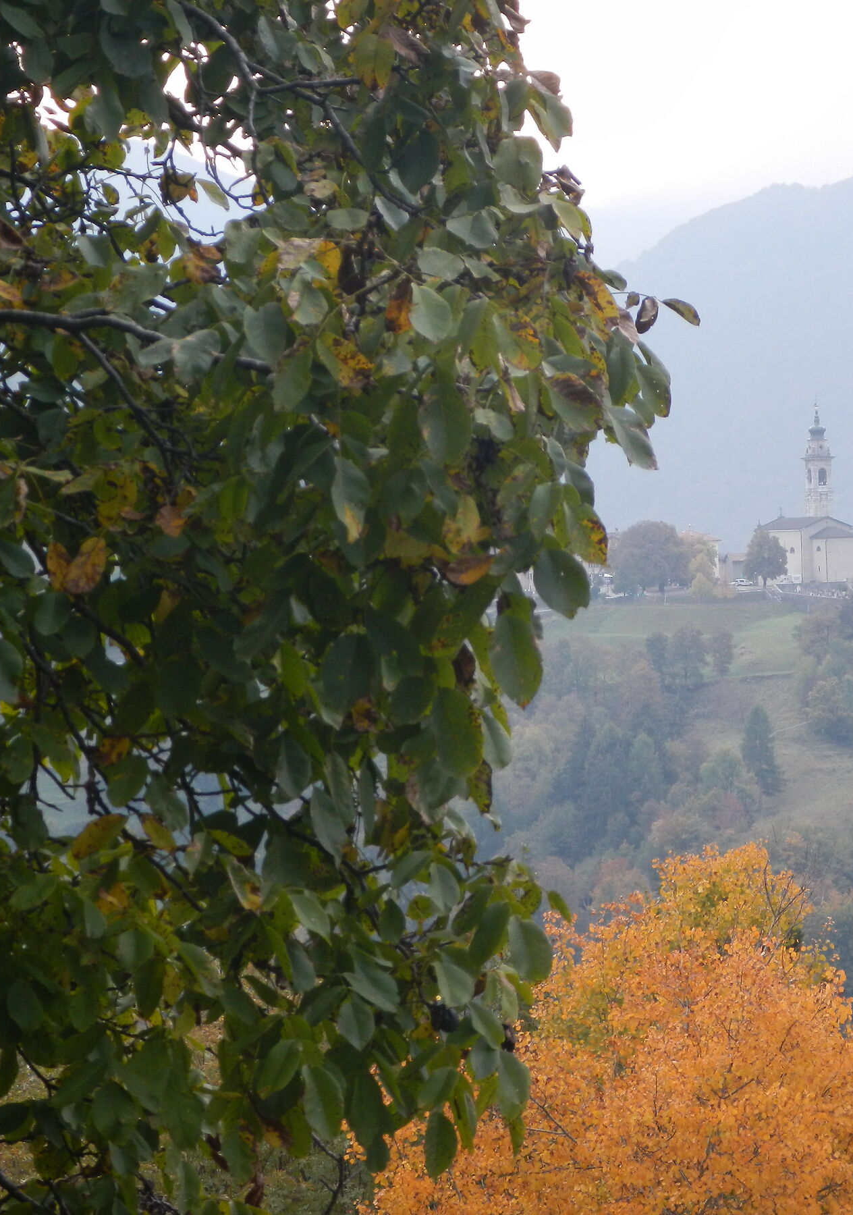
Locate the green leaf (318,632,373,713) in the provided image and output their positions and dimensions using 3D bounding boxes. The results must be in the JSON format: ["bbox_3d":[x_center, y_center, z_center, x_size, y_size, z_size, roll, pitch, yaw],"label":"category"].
[{"bbox_3d":[-0.126,0.101,6.600,0.082,0.127,0.030,13,0,1],"label":"green leaf"}]

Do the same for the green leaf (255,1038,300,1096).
[{"bbox_3d":[-0.216,0.670,6.200,0.058,0.101,0.022,36,-15,0],"label":"green leaf"}]

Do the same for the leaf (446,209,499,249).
[{"bbox_3d":[0.067,-0.551,6.200,0.068,0.030,0.076,22,45,0],"label":"leaf"}]

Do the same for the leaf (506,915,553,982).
[{"bbox_3d":[0.149,0.494,6.150,0.057,0.098,0.018,-20,-15,0],"label":"leaf"}]

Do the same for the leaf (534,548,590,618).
[{"bbox_3d":[0.191,-0.034,6.000,0.071,0.104,0.025,-18,-12,0],"label":"leaf"}]

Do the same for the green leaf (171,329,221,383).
[{"bbox_3d":[-0.336,-0.367,6.200,0.063,0.093,0.030,28,-25,0],"label":"green leaf"}]

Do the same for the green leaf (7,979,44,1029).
[{"bbox_3d":[-0.612,0.606,6.500,0.056,0.082,0.022,-18,-15,0],"label":"green leaf"}]

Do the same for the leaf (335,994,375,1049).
[{"bbox_3d":[-0.108,0.633,6.500,0.056,0.087,0.030,-9,0,-1],"label":"leaf"}]

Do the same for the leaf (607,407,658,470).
[{"bbox_3d":[0.295,-0.242,6.100,0.055,0.118,0.022,-37,-15,0],"label":"leaf"}]

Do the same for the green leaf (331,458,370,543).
[{"bbox_3d":[-0.116,-0.164,6.500,0.054,0.133,0.030,-9,0,-1],"label":"green leaf"}]

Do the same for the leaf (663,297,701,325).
[{"bbox_3d":[0.366,-0.423,6.100,0.067,0.024,0.025,34,-15,0],"label":"leaf"}]

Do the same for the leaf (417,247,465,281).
[{"bbox_3d":[0.020,-0.492,6.100,0.069,0.048,0.025,12,-30,0],"label":"leaf"}]

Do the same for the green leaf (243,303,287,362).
[{"bbox_3d":[-0.247,-0.419,6.500,0.064,0.096,0.030,-19,0,-2],"label":"green leaf"}]

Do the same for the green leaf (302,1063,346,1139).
[{"bbox_3d":[-0.147,0.708,6.100,0.063,0.117,0.022,-19,-15,0],"label":"green leaf"}]

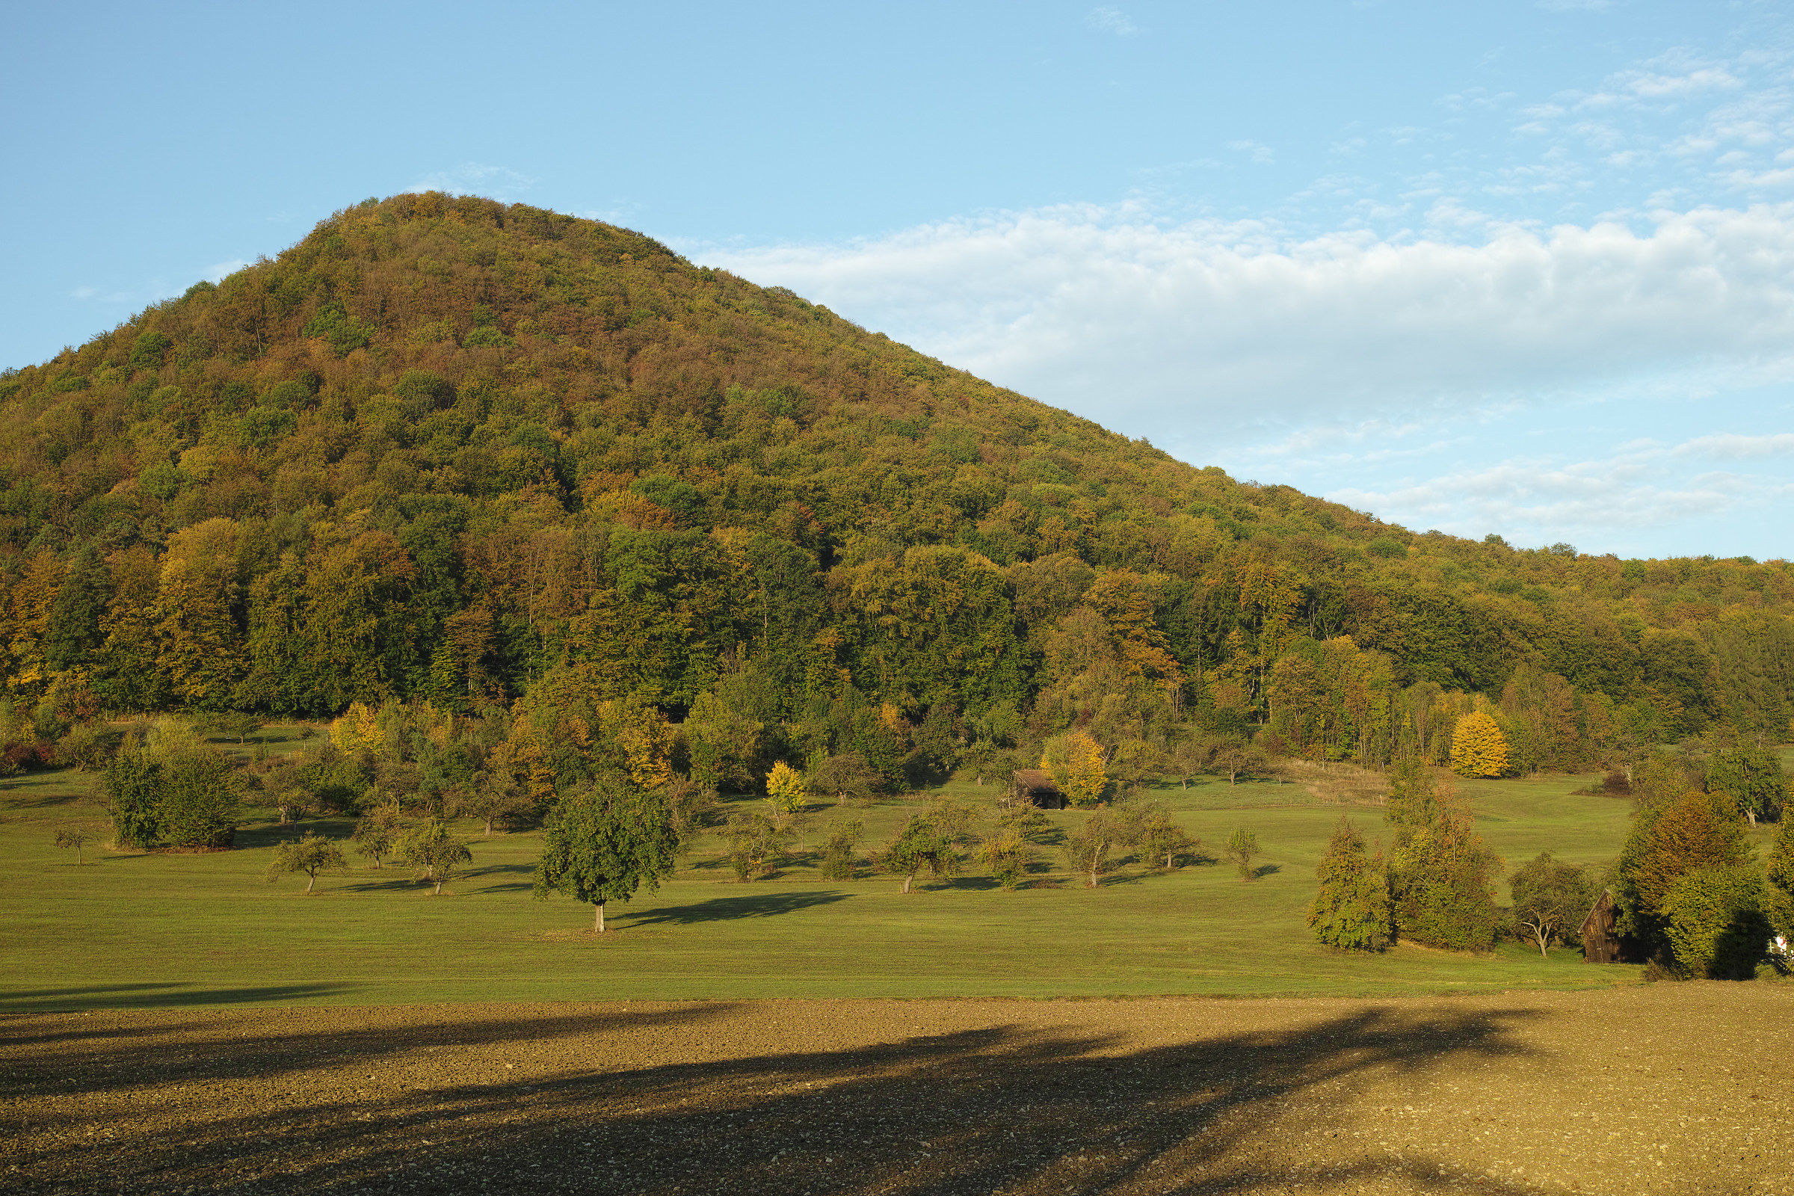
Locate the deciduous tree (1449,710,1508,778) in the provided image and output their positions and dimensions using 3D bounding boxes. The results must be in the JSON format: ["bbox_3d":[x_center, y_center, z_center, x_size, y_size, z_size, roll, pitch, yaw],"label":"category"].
[{"bbox_3d":[80.314,20.160,310.000,7.975,9.212,7.731,0,-4,0],"label":"deciduous tree"}]

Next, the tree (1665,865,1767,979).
[{"bbox_3d":[47.453,18.778,130.000,5.972,6.599,5.485,0,-4,0],"label":"tree"}]

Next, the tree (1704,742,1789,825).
[{"bbox_3d":[85.294,18.572,225.000,8.269,8.636,8.016,0,-4,0],"label":"tree"}]

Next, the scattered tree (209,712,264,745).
[{"bbox_3d":[-100.094,19.772,340.000,8.122,4.631,7.625,0,-4,0],"label":"scattered tree"}]

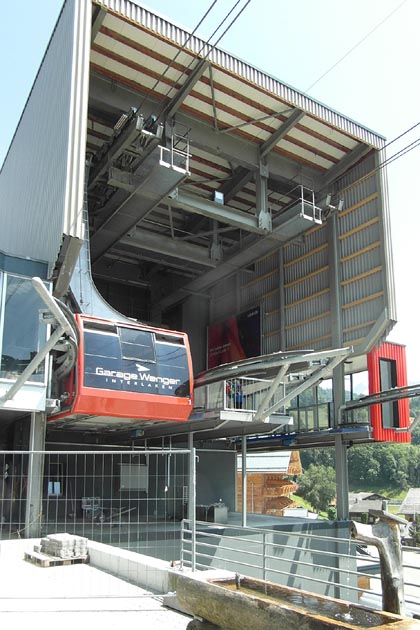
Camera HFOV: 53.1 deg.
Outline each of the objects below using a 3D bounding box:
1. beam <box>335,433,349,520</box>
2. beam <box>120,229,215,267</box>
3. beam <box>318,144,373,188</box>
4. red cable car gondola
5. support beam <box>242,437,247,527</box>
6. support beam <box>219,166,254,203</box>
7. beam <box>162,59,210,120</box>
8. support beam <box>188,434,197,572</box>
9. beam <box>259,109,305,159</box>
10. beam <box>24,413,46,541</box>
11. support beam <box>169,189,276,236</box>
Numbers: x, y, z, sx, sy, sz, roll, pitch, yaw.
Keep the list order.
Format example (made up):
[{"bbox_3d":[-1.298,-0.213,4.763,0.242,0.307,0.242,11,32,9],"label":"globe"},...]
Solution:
[{"bbox_3d":[5.029,6.171,16.000,0.340,3.341,0.340,5,-11,-27],"label":"beam"},{"bbox_3d":[-1.610,-2.739,17.350,4.147,0.500,0.380,11,-15,-27],"label":"beam"},{"bbox_3d":[5.035,-5.528,15.700,0.320,0.380,2.268,5,-17,-23],"label":"beam"},{"bbox_3d":[-3.003,1.954,13.159,3.200,2.550,4.100,9,-16,-27],"label":"red cable car gondola"},{"bbox_3d":[1.150,5.567,14.000,0.120,2.989,0.120,5,-11,-27],"label":"support beam"},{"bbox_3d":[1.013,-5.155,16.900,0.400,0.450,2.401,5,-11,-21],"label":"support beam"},{"bbox_3d":[-0.761,-6.825,12.850,0.300,0.360,2.418,6,-10,-28],"label":"beam"},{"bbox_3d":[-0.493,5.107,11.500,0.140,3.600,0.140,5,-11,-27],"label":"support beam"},{"bbox_3d":[2.373,-6.103,14.250,0.300,0.360,2.294,5,-11,-21],"label":"beam"},{"bbox_3d":[-4.557,4.177,11.000,0.310,3.201,0.310,5,-11,-27],"label":"beam"},{"bbox_3d":[0.503,-3.373,14.100,3.846,0.480,0.350,12,-15,-26],"label":"support beam"}]

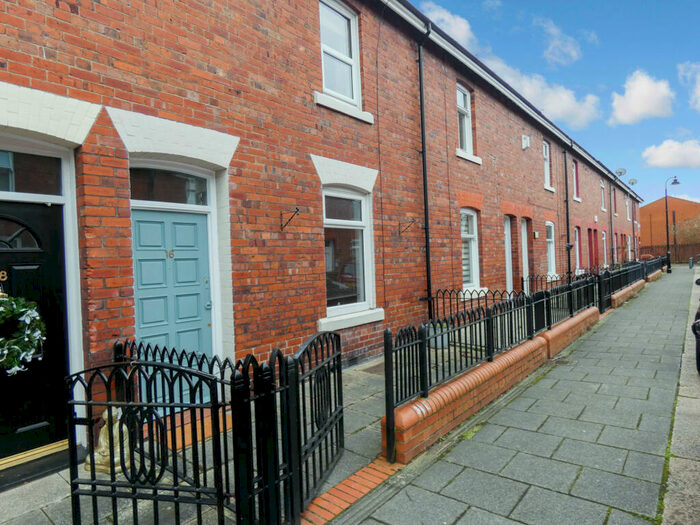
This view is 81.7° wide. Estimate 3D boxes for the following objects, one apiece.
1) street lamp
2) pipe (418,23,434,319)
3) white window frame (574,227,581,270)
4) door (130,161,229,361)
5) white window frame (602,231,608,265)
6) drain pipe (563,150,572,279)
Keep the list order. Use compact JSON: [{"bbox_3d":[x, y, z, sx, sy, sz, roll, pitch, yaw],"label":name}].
[{"bbox_3d":[22.018,-2.570,27.555,0.830,6.500,0.460,-2,0,41],"label":"street lamp"},{"bbox_3d":[1.415,-1.362,7.116,0.260,5.550,0.090,-2,0,41],"label":"pipe"},{"bbox_3d":[9.230,-0.535,16.527,0.090,1.758,1.018,-2,0,41],"label":"white window frame"},{"bbox_3d":[-1.768,0.264,4.053,0.130,2.470,0.969,-2,0,41],"label":"door"},{"bbox_3d":[13.222,-0.694,21.144,0.090,1.758,1.017,-2,0,41],"label":"white window frame"},{"bbox_3d":[7.989,-1.531,14.838,0.140,5.365,0.090,-2,0,41],"label":"drain pipe"}]

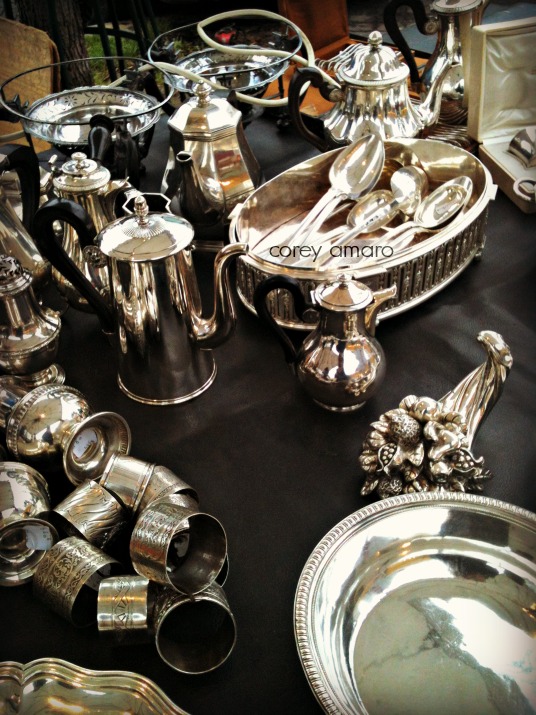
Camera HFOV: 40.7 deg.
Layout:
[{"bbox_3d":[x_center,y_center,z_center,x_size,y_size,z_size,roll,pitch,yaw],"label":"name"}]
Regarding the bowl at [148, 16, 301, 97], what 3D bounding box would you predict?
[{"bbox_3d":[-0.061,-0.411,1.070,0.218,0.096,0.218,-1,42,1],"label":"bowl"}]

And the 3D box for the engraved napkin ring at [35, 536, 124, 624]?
[{"bbox_3d":[-0.132,0.157,0.506,0.038,0.049,0.049,19,45,29],"label":"engraved napkin ring"}]

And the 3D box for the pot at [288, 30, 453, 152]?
[{"bbox_3d":[0.163,-0.440,1.163,0.281,0.158,0.161,-13,41,-11],"label":"pot"}]

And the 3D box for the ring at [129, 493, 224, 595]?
[{"bbox_3d":[-0.060,0.129,0.492,0.040,0.051,0.051,-3,31,47],"label":"ring"}]

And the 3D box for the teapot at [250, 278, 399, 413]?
[{"bbox_3d":[0.055,-0.015,0.693,0.138,0.148,0.086,-8,40,-6],"label":"teapot"}]

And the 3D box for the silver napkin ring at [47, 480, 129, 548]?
[{"bbox_3d":[-0.148,0.133,0.605,0.051,0.051,0.042,31,51,34],"label":"silver napkin ring"}]

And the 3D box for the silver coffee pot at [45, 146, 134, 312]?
[{"bbox_3d":[-0.214,-0.155,0.854,0.130,0.178,0.115,0,40,4],"label":"silver coffee pot"}]

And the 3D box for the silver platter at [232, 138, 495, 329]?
[{"bbox_3d":[0.118,-0.159,0.870,0.258,0.071,0.389,27,47,31],"label":"silver platter"}]

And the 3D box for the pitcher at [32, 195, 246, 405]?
[{"bbox_3d":[-0.108,-0.059,0.646,0.186,0.189,0.097,5,42,7],"label":"pitcher"}]

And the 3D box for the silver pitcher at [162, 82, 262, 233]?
[{"bbox_3d":[-0.068,-0.237,0.849,0.117,0.183,0.180,8,42,10],"label":"silver pitcher"}]

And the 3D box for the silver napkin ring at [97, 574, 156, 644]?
[{"bbox_3d":[-0.096,0.167,0.496,0.033,0.046,0.046,0,42,-3],"label":"silver napkin ring"}]

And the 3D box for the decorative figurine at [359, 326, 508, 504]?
[{"bbox_3d":[0.169,0.049,0.671,0.107,0.069,0.203,19,45,24],"label":"decorative figurine"}]

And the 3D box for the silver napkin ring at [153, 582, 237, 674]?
[{"bbox_3d":[-0.052,0.193,0.516,0.054,0.054,0.039,-13,6,-11],"label":"silver napkin ring"}]

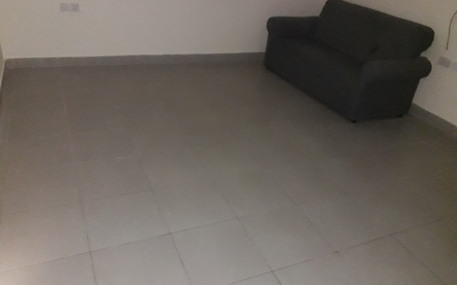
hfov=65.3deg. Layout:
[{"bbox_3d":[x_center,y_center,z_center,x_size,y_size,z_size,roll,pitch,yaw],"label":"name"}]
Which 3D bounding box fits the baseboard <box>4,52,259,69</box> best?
[{"bbox_3d":[-0.702,-0.956,4.125,3.234,0.111,0.015,-8,32,-24],"label":"baseboard"}]

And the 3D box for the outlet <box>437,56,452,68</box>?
[{"bbox_3d":[1.923,-0.710,3.179,0.016,0.065,0.129,-8,32,-24],"label":"outlet"}]

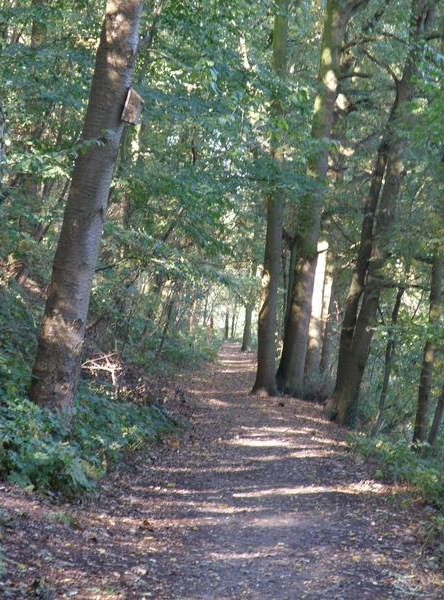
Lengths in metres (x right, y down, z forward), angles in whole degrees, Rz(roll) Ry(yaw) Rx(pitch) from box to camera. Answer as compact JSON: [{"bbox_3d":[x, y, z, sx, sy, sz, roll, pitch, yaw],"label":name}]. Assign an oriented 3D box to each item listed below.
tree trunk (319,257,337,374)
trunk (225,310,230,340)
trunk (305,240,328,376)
[{"bbox_3d":[2.587,0.377,48.000,0.279,2.866,0.279,3,0,0],"label":"tree trunk"},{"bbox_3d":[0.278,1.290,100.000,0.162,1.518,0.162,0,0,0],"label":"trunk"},{"bbox_3d":[2.200,0.221,46.000,0.314,3.213,0.314,4,0,0],"label":"trunk"}]

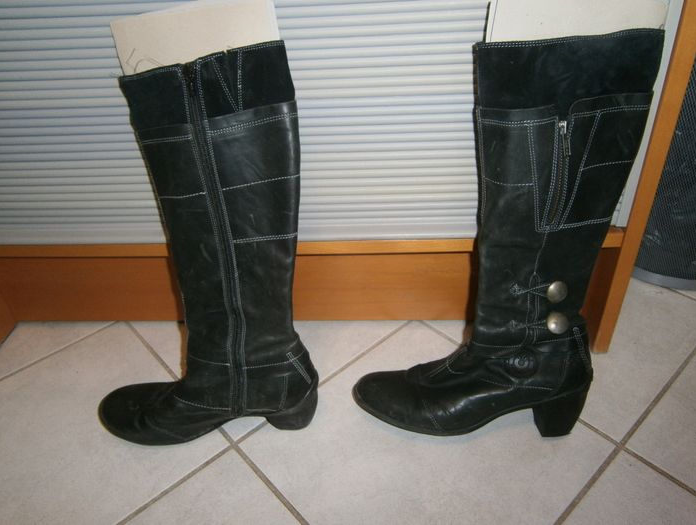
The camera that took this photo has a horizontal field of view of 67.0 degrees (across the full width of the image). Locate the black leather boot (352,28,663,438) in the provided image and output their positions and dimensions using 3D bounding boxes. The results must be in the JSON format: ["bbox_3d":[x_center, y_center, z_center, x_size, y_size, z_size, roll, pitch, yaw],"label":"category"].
[{"bbox_3d":[0.130,-0.006,0.526,0.264,0.416,0.116,0,32,5],"label":"black leather boot"}]

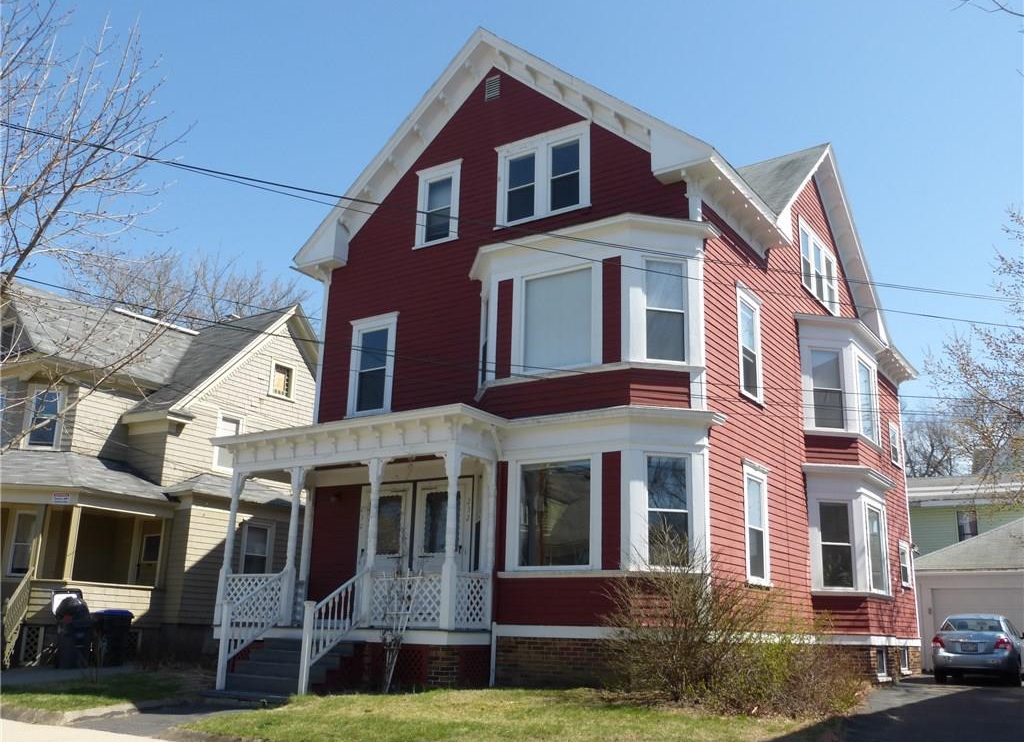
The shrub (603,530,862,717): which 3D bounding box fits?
[{"bbox_3d":[2.926,3.334,12.283,2.457,2.059,3.276,-9,-19,33],"label":"shrub"}]

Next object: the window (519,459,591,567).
[{"bbox_3d":[0.564,1.943,12.542,1.203,1.468,0.120,-9,-18,34],"label":"window"}]

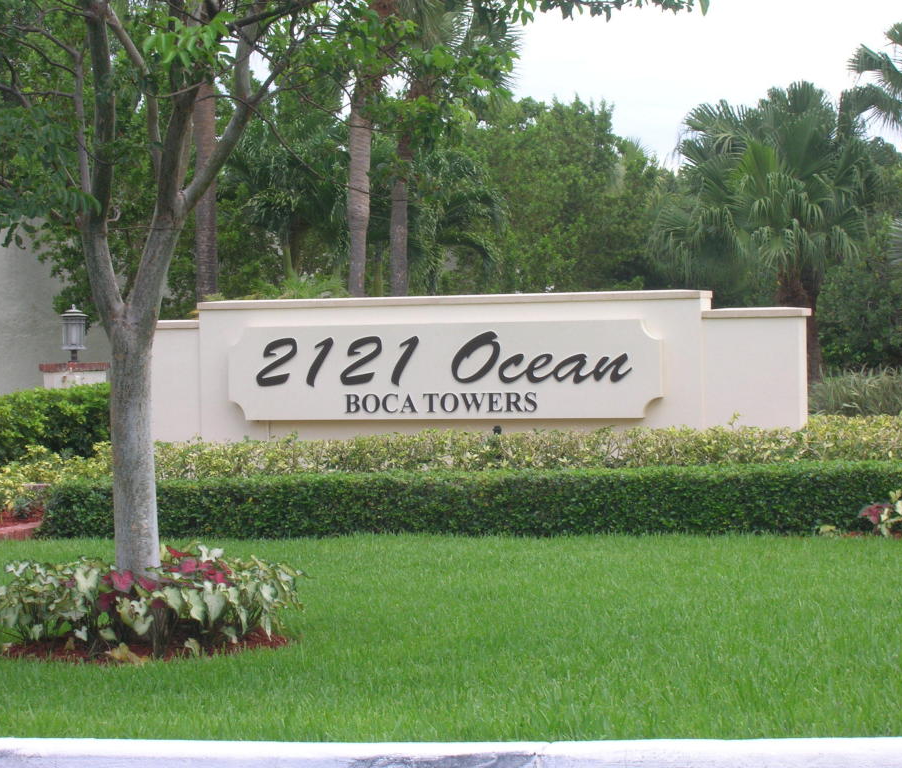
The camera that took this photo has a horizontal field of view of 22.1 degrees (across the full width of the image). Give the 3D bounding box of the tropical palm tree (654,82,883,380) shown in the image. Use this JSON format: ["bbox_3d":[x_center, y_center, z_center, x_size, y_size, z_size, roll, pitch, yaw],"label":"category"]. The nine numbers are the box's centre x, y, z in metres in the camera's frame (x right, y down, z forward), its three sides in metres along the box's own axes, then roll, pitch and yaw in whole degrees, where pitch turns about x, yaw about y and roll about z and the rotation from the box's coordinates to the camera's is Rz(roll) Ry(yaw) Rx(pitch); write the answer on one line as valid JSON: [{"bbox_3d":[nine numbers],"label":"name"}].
[{"bbox_3d":[4.292,-1.686,31.000,3.100,4.743,3.100,-1,0,0],"label":"tropical palm tree"}]

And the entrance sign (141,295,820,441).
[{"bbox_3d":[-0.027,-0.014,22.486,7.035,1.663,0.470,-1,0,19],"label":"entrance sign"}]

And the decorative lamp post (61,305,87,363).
[{"bbox_3d":[-4.130,-0.552,25.300,0.307,0.636,0.307,-1,0,0],"label":"decorative lamp post"}]

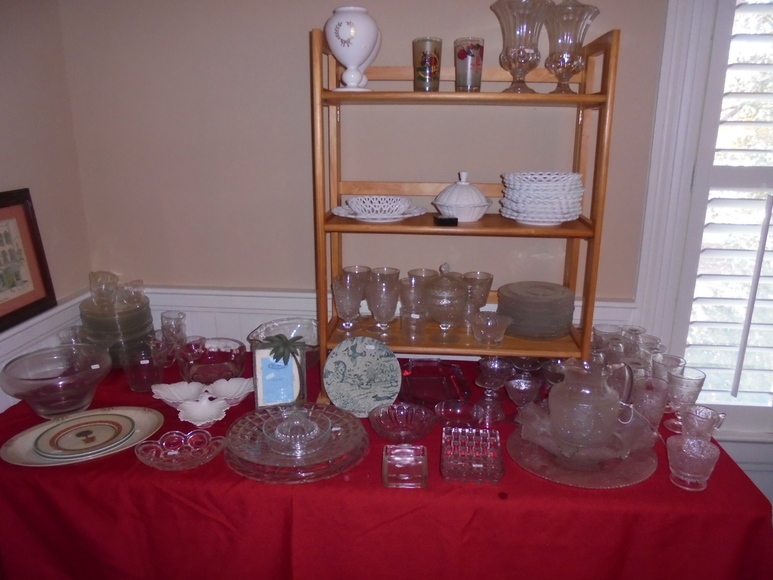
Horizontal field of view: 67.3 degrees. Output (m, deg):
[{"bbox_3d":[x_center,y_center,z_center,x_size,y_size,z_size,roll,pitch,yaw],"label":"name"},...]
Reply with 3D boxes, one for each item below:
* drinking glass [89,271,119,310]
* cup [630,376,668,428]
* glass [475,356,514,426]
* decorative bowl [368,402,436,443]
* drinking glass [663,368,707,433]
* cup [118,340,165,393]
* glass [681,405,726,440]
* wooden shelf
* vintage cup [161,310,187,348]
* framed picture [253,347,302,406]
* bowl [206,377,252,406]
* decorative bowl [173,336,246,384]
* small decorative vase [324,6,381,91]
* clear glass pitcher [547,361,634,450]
[{"bbox_3d":[-0.886,0.004,1.831,0.086,0.104,0.086,1,15,4],"label":"drinking glass"},{"bbox_3d":[0.645,0.283,1.441,0.087,0.117,0.087,1,15,4],"label":"cup"},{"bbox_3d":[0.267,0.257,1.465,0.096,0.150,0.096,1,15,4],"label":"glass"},{"bbox_3d":[0.039,0.326,1.400,0.162,0.046,0.162,0,15,0],"label":"decorative bowl"},{"bbox_3d":[0.732,0.273,1.430,0.088,0.143,0.088,1,15,4],"label":"drinking glass"},{"bbox_3d":[-0.689,0.218,1.646,0.120,0.122,0.120,1,15,4],"label":"cup"},{"bbox_3d":[0.647,0.281,1.194,0.095,0.075,0.075,8,17,26],"label":"glass"},{"bbox_3d":[0.183,-0.170,1.558,0.700,0.934,0.257,1,15,4],"label":"wooden shelf"},{"bbox_3d":[-0.671,0.129,1.835,0.078,0.105,0.078,1,14,4],"label":"vintage cup"},{"bbox_3d":[-0.282,0.221,1.540,0.137,0.178,0.032,-2,8,-10],"label":"framed picture"},{"bbox_3d":[-0.419,0.280,1.568,0.142,0.046,0.122,-8,16,-30],"label":"bowl"},{"bbox_3d":[-0.520,0.216,1.729,0.203,0.087,0.203,0,15,0],"label":"decorative bowl"},{"bbox_3d":[-0.086,-0.580,1.425,0.136,0.198,0.136,3,15,9],"label":"small decorative vase"},{"bbox_3d":[0.455,0.259,1.316,0.188,0.165,0.152,0,15,0],"label":"clear glass pitcher"}]

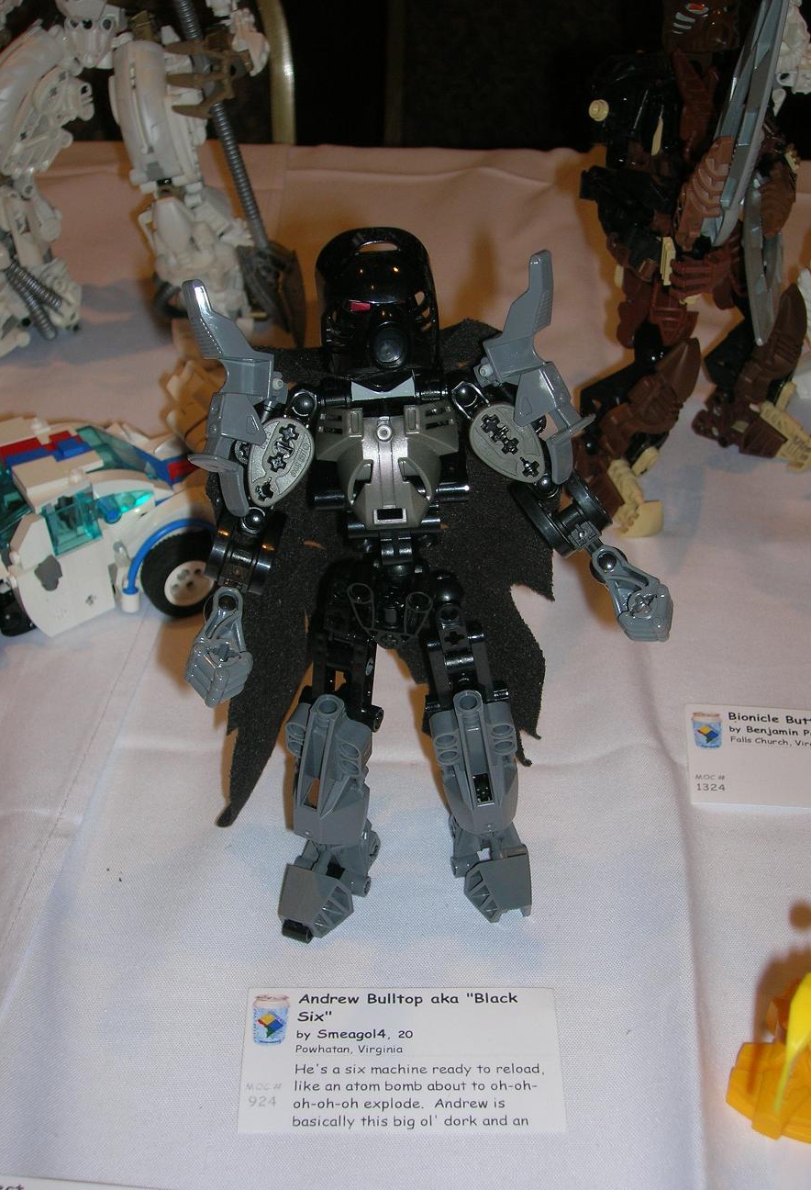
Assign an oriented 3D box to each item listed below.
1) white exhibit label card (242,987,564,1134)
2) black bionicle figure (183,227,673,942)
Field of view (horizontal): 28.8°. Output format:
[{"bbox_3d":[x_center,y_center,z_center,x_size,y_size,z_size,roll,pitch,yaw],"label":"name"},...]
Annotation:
[{"bbox_3d":[-0.001,0.130,0.444,0.089,0.002,0.049,0,40,-1],"label":"white exhibit label card"},{"bbox_3d":[0.005,0.000,0.427,0.134,0.223,0.070,-3,40,-4],"label":"black bionicle figure"}]

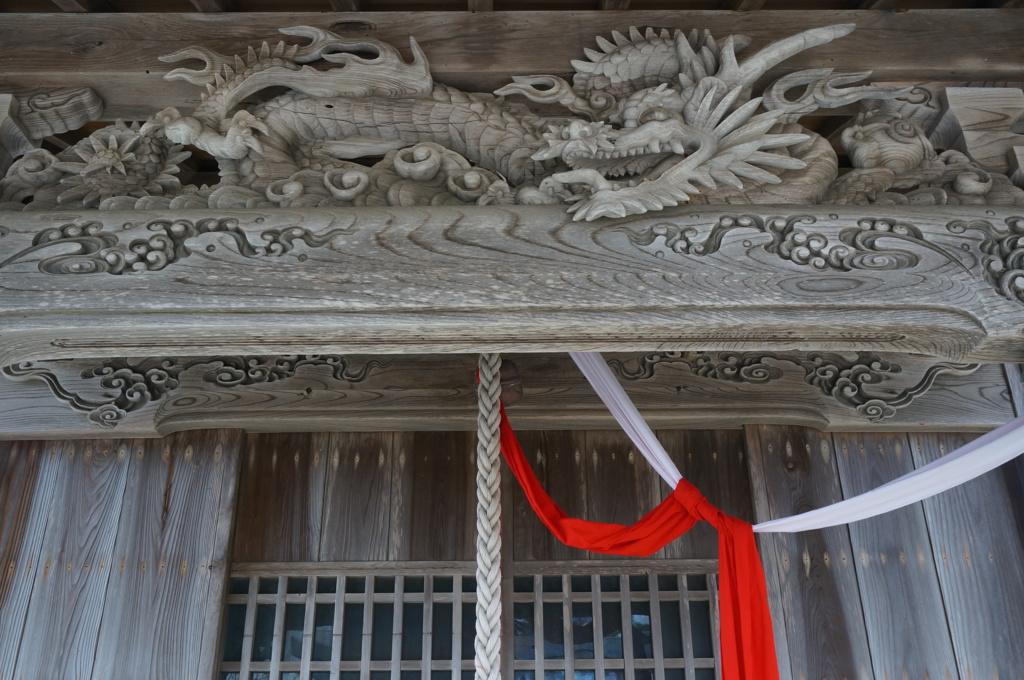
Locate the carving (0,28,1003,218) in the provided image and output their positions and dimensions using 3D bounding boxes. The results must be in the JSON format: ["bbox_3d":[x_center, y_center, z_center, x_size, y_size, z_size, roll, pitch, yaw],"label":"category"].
[{"bbox_3d":[-0.058,-0.561,2.463,2.560,0.618,0.360,0,-25,0],"label":"carving"}]

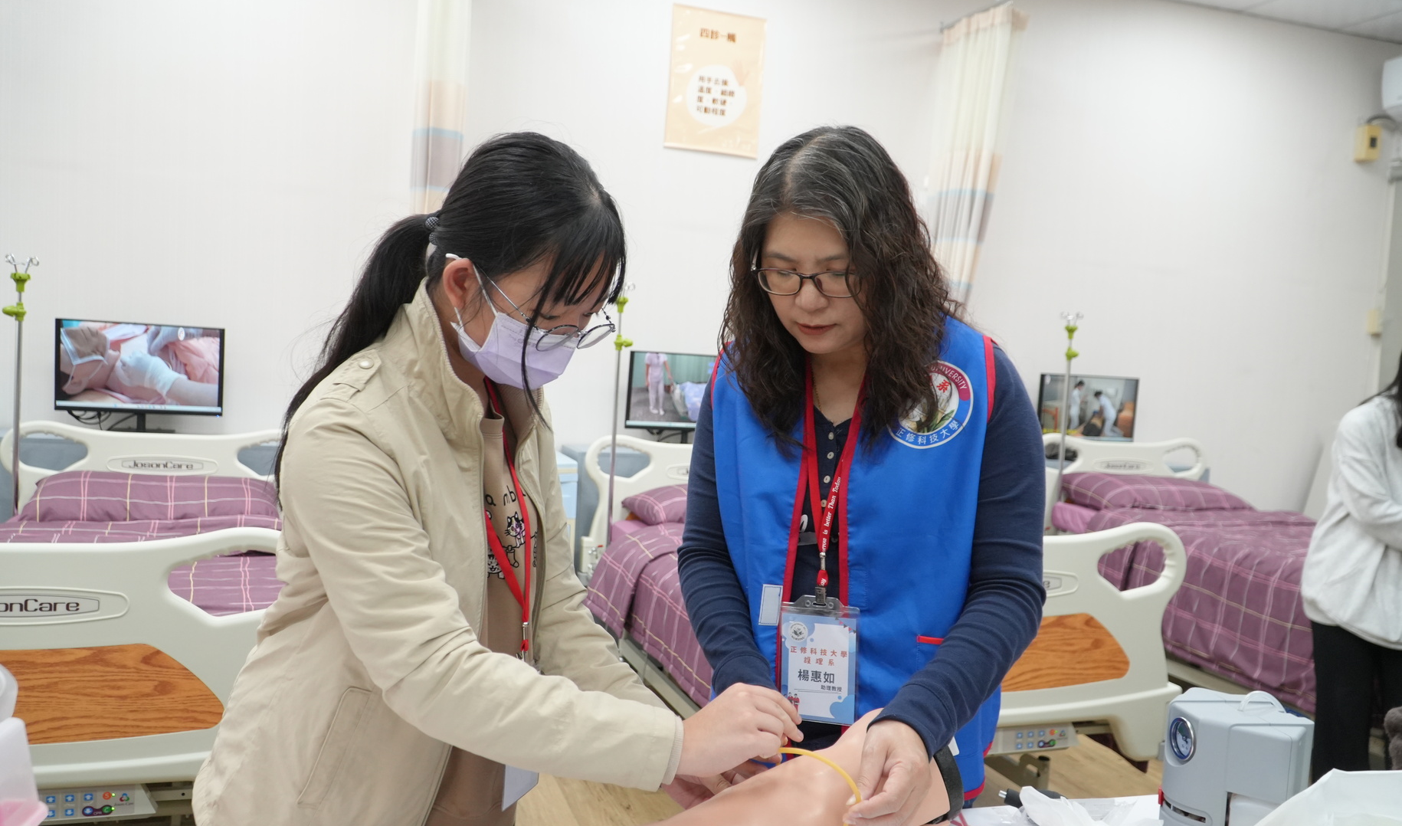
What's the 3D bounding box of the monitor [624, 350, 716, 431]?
[{"bbox_3d":[-0.044,-0.080,4.402,0.541,0.330,0.070,2,4,-16],"label":"monitor"}]

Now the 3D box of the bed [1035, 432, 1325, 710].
[{"bbox_3d":[2.176,0.676,3.860,0.985,1.004,2.030,2,4,-19],"label":"bed"}]

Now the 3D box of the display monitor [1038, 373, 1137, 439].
[{"bbox_3d":[1.817,-0.007,4.975,0.541,0.330,0.070,2,4,-17],"label":"display monitor"}]

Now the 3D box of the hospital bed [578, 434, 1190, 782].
[{"bbox_3d":[0.333,0.634,3.237,0.985,0.943,2.030,2,4,-21],"label":"hospital bed"}]

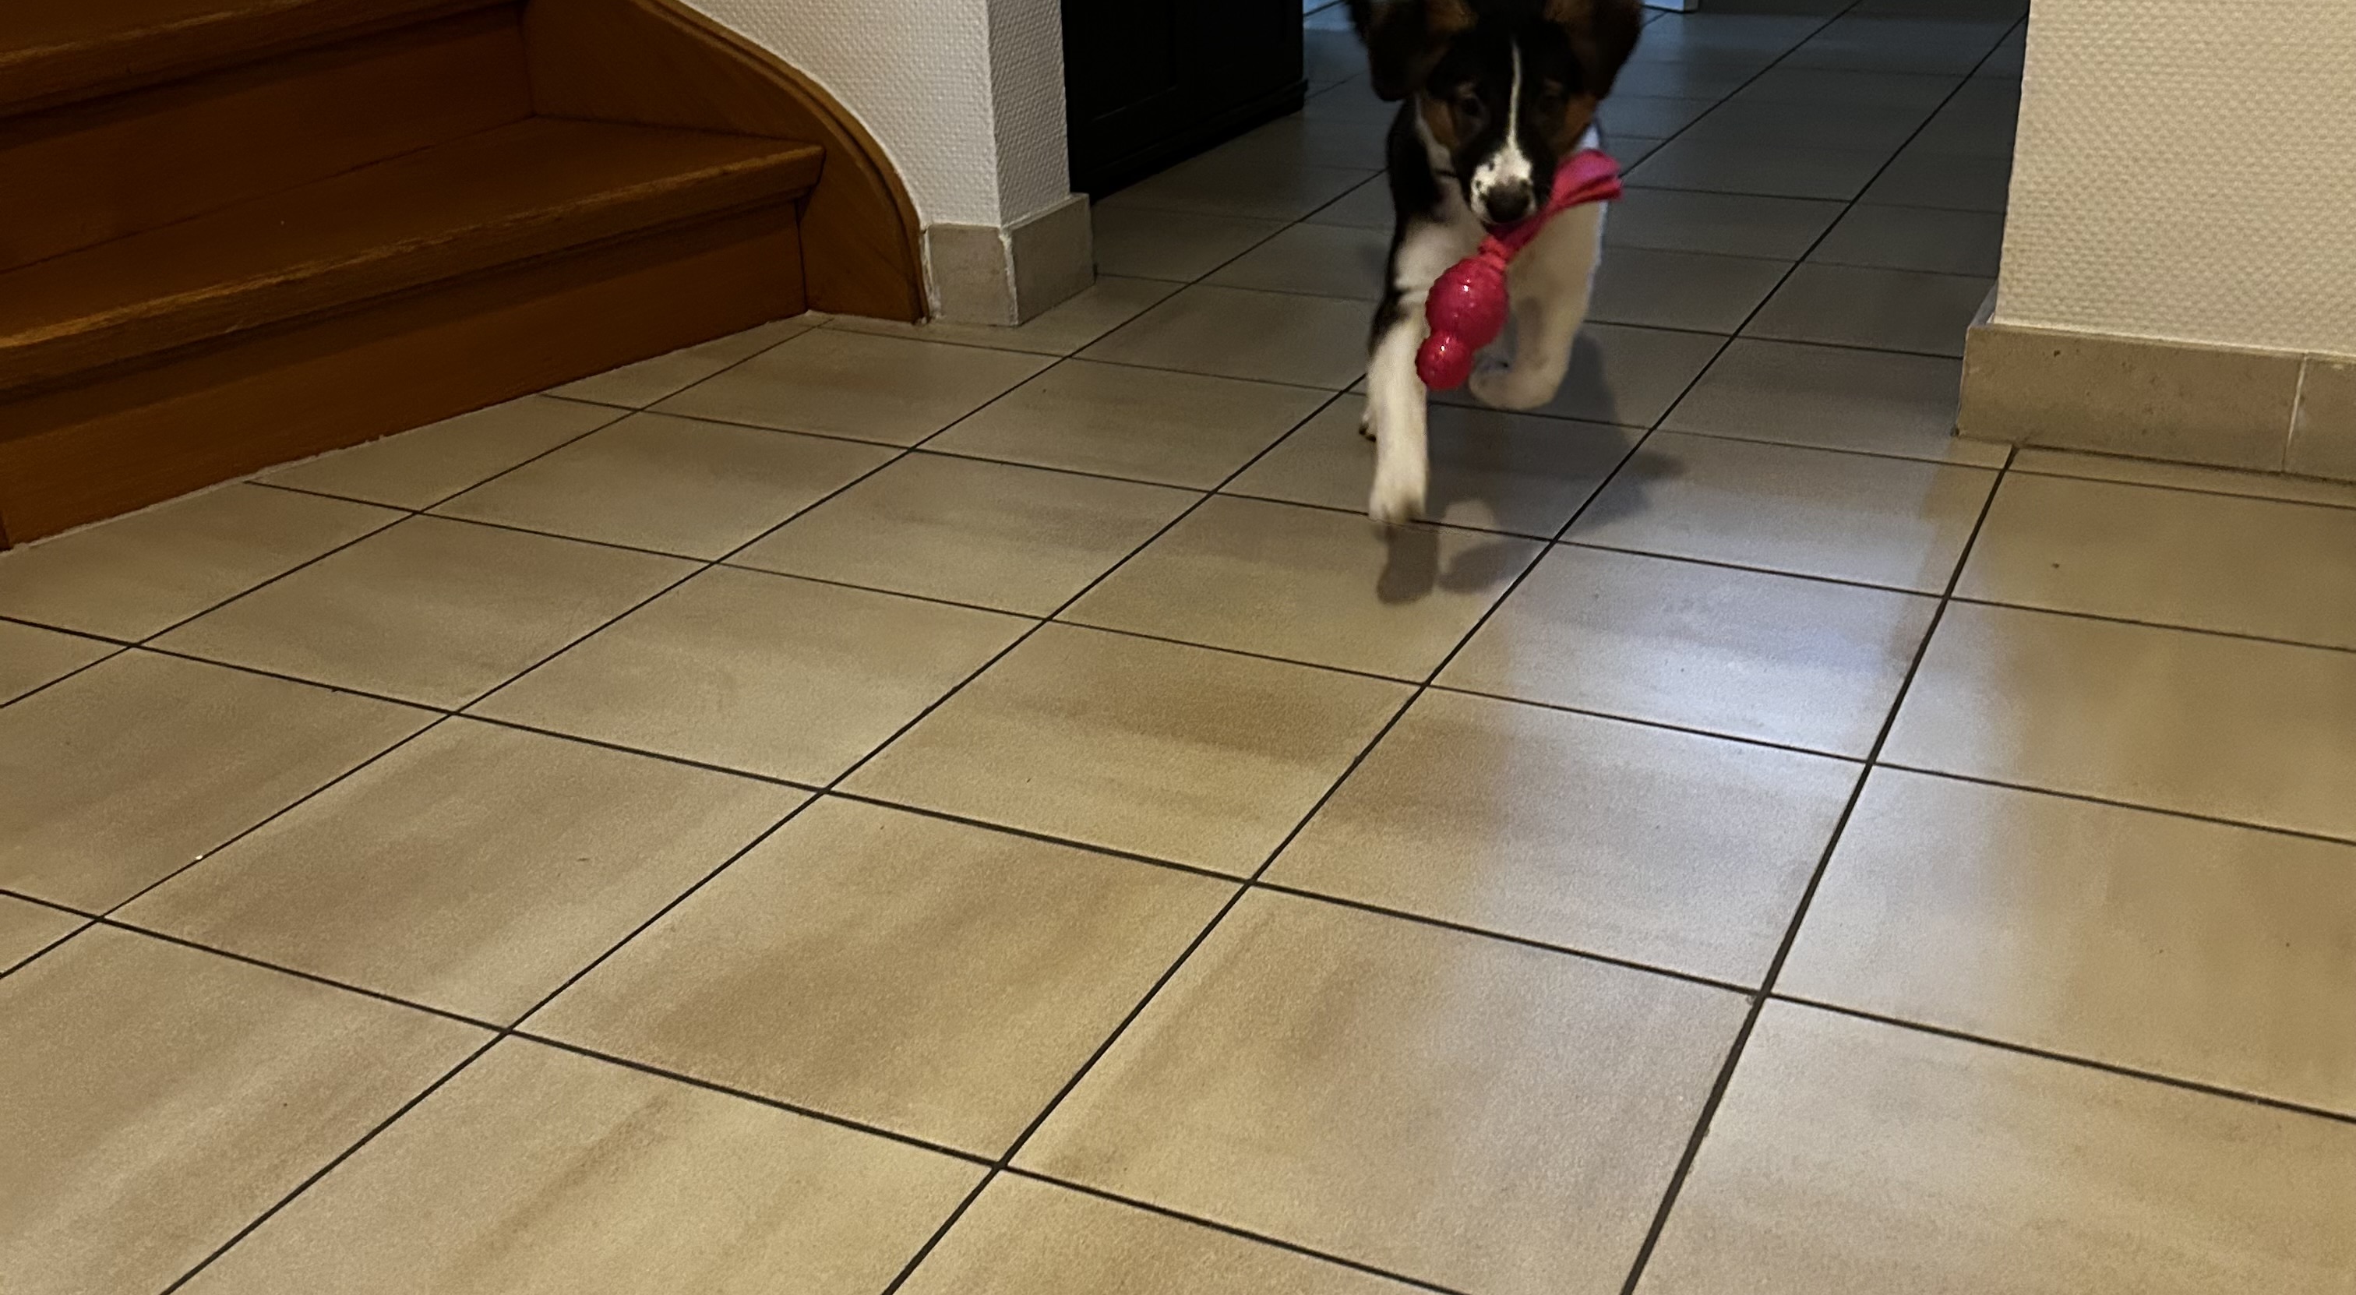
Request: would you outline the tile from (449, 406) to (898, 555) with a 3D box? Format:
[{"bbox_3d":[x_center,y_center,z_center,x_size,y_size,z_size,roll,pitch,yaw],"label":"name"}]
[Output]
[{"bbox_3d":[-0.442,-0.141,2.068,0.297,0.012,0.297,10,26,24],"label":"tile"}]

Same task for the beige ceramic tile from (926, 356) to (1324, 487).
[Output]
[{"bbox_3d":[-0.041,-0.208,2.196,0.297,0.010,0.297,10,26,24],"label":"beige ceramic tile"}]

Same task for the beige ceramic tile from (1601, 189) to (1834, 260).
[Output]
[{"bbox_3d":[0.624,-0.499,2.817,0.297,0.012,0.297,10,26,24],"label":"beige ceramic tile"}]

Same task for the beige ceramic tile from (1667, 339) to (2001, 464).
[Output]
[{"bbox_3d":[0.636,-0.227,2.209,0.297,0.012,0.297,10,26,24],"label":"beige ceramic tile"}]

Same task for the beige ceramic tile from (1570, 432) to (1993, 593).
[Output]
[{"bbox_3d":[0.506,-0.114,1.951,0.297,0.012,0.297,10,26,24],"label":"beige ceramic tile"}]

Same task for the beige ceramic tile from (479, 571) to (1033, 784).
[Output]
[{"bbox_3d":[-0.300,0.019,1.702,0.297,0.012,0.297,10,26,24],"label":"beige ceramic tile"}]

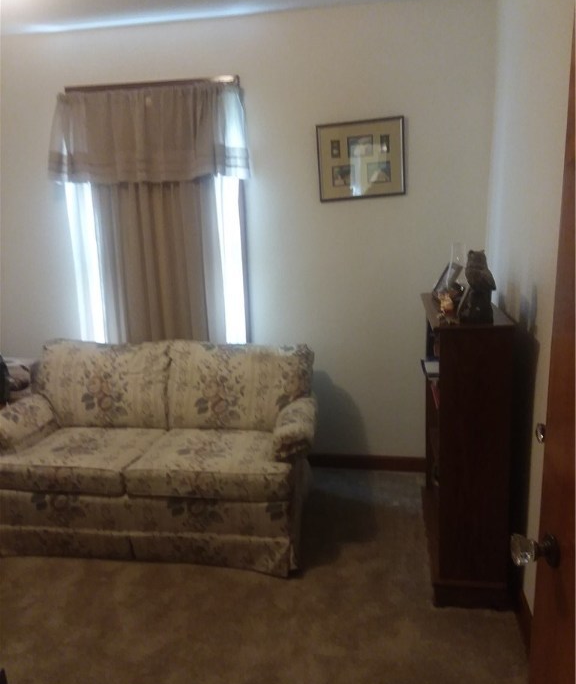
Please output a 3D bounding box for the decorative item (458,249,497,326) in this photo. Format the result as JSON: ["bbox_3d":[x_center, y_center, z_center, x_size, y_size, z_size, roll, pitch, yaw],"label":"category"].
[{"bbox_3d":[0.653,-0.188,2.043,0.110,0.252,0.100,-6,11,-25],"label":"decorative item"}]

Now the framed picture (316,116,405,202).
[{"bbox_3d":[0.391,-0.970,3.195,0.455,0.397,0.030,-2,9,10],"label":"framed picture"}]

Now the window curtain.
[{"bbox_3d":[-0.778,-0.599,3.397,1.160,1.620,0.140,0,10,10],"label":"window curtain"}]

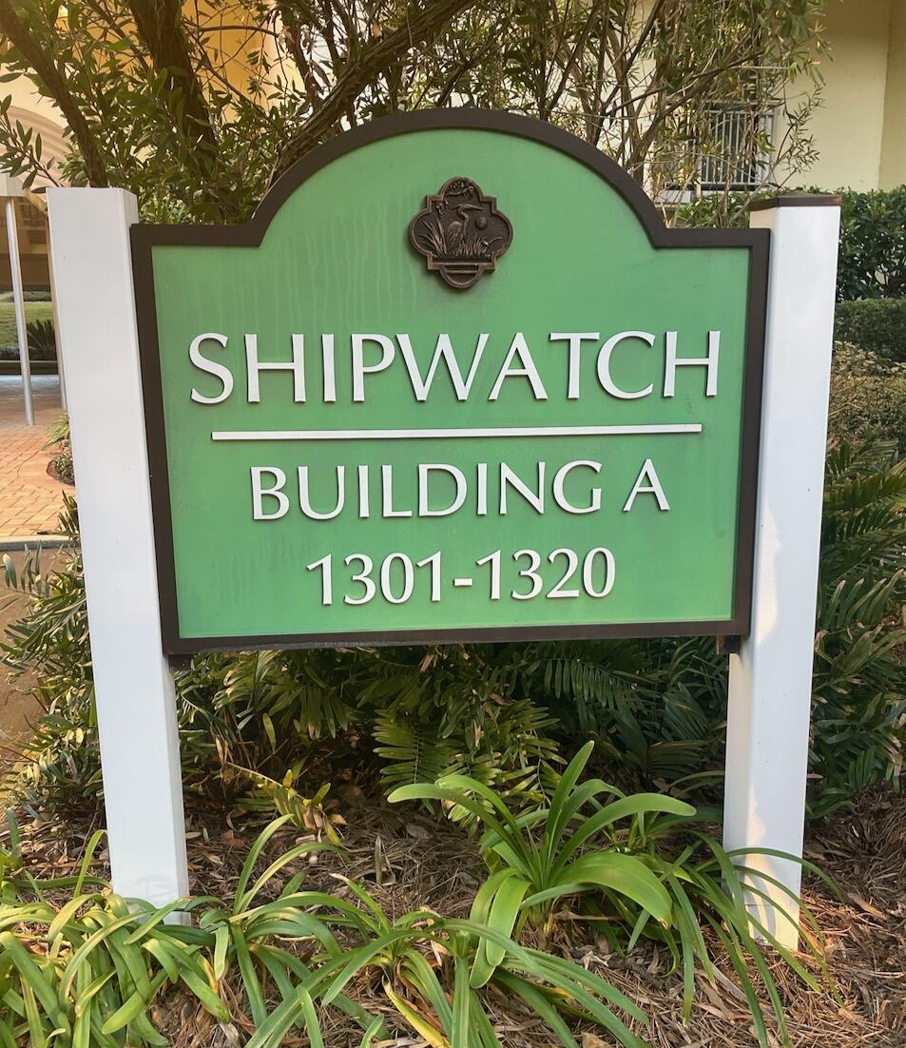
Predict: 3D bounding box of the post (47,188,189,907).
[{"bbox_3d":[-0.621,0.107,1.740,0.122,1.400,0.122,-2,11,-6],"label":"post"}]

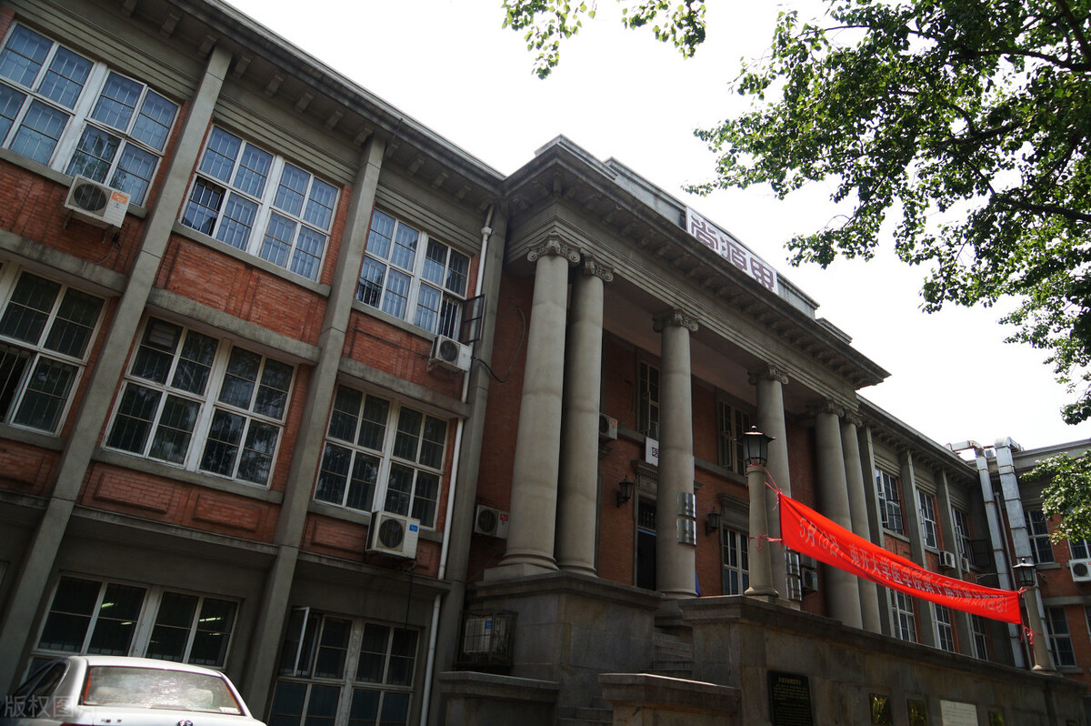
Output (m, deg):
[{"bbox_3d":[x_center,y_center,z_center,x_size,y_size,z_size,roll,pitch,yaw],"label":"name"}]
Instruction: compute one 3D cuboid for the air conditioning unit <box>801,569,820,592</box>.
[{"bbox_3d":[8.141,6.780,22.638,0.800,0.600,0.300,24,-32,-35],"label":"air conditioning unit"}]

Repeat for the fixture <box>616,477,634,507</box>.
[{"bbox_3d":[1.907,3.111,17.534,0.310,0.690,0.410,24,-32,-35],"label":"fixture"}]

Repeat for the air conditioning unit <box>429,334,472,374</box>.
[{"bbox_3d":[-1.833,-0.150,14.230,0.755,0.540,0.260,24,-32,-35],"label":"air conditioning unit"}]

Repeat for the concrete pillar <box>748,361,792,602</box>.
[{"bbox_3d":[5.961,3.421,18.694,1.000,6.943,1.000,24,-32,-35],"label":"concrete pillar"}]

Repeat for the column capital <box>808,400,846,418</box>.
[{"bbox_3d":[8.466,1.552,21.859,0.840,0.513,0.840,24,-32,-35],"label":"column capital"}]

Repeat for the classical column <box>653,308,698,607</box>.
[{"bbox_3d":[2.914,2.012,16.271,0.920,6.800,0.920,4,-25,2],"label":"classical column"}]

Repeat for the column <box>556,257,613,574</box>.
[{"bbox_3d":[0.727,1.072,14.614,1.020,6.943,1.020,4,-26,2],"label":"column"}]

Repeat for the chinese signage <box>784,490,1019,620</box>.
[{"bbox_3d":[7.024,3.968,13.428,9.660,0.880,0.250,24,-32,-35],"label":"chinese signage"}]

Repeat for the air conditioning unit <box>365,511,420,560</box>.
[{"bbox_3d":[-2.662,3.013,12.633,0.840,0.650,0.310,24,-32,-35],"label":"air conditioning unit"}]

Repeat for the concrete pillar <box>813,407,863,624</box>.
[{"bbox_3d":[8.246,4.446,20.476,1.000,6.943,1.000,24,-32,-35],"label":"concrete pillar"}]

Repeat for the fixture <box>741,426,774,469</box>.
[{"bbox_3d":[3.154,1.256,11.052,0.530,0.670,0.530,24,-32,-35],"label":"fixture"}]

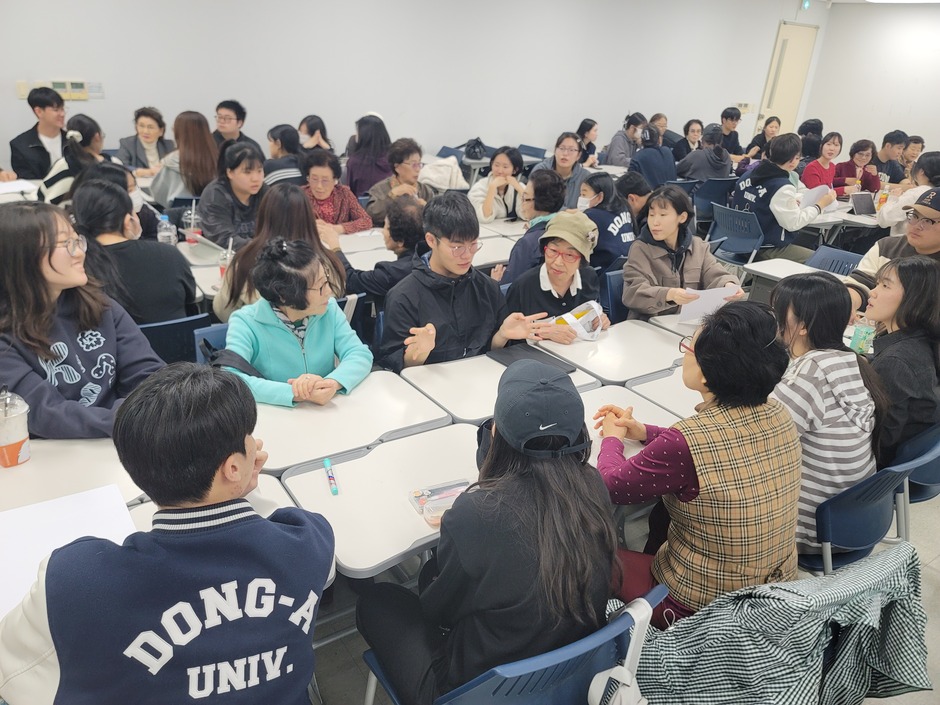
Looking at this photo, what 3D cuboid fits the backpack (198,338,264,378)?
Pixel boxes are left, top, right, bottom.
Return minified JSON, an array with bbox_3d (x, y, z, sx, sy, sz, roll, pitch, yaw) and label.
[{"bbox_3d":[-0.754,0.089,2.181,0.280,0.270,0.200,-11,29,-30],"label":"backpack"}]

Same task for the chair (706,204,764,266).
[{"bbox_3d":[1.979,-0.683,4.998,0.540,0.800,0.480,-11,29,-30],"label":"chair"}]

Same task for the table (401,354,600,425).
[{"bbox_3d":[0.078,0.414,2.345,0.580,0.720,0.389,-11,28,-33],"label":"table"}]

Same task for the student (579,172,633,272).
[{"bbox_3d":[0.682,-0.368,3.653,0.480,1.200,0.700,-11,29,-30],"label":"student"}]

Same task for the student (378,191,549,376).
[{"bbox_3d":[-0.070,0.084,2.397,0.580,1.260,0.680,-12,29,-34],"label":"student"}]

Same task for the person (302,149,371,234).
[{"bbox_3d":[-0.797,-0.534,3.815,0.520,1.160,0.660,-3,24,-18],"label":"person"}]

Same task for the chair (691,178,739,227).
[{"bbox_3d":[2.097,-1.243,6.419,0.540,0.840,0.560,-11,28,-33],"label":"chair"}]

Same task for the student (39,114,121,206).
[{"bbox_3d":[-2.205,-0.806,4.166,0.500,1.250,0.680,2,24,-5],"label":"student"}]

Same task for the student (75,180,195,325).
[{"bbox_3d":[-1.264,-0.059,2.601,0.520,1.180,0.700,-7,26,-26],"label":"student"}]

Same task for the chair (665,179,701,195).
[{"bbox_3d":[1.586,-1.146,5.950,0.480,0.800,0.540,-11,29,-30],"label":"chair"}]

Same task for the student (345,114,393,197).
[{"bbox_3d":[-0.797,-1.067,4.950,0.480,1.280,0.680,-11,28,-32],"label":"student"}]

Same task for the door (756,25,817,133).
[{"bbox_3d":[4.521,-3.475,9.939,0.930,2.390,0.100,-11,28,-32],"label":"door"}]

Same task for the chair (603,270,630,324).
[{"bbox_3d":[0.912,0.038,3.281,0.480,0.800,0.540,-11,29,-30],"label":"chair"}]

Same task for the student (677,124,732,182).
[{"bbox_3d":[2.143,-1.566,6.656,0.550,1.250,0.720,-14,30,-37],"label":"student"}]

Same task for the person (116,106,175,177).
[{"bbox_3d":[-2.225,-1.113,4.845,0.500,1.190,0.700,-8,26,-26],"label":"person"}]

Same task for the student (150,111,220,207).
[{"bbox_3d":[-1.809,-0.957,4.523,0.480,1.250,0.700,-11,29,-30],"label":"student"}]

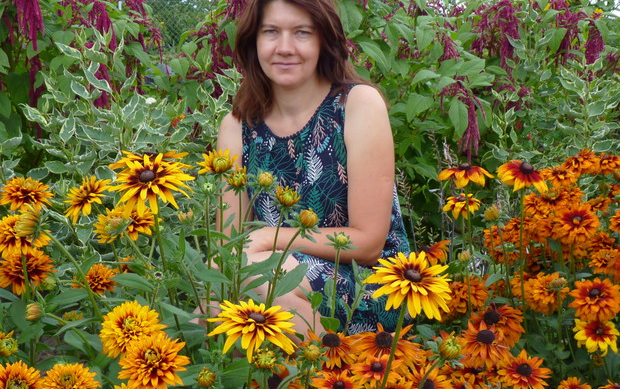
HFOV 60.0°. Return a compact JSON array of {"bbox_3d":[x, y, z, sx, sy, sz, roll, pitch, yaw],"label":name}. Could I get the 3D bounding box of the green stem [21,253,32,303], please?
[{"bbox_3d":[-0.423,0.125,0.800,0.008,0.073,0.008,-7,12,1],"label":"green stem"}]

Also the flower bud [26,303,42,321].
[{"bbox_3d":[-0.410,0.174,0.800,0.024,0.025,0.025,6,0,-12],"label":"flower bud"}]

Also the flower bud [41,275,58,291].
[{"bbox_3d":[-0.412,0.139,0.850,0.028,0.027,0.028,0,10,0],"label":"flower bud"}]

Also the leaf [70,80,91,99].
[{"bbox_3d":[-0.619,-0.282,1.450,0.066,0.032,0.018,41,-18,6],"label":"leaf"}]

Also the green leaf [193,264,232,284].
[{"bbox_3d":[-0.136,0.110,0.740,0.055,0.018,0.030,13,36,-16],"label":"green leaf"}]

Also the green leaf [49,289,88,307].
[{"bbox_3d":[-0.382,0.164,0.850,0.066,0.025,0.032,0,12,0],"label":"green leaf"}]

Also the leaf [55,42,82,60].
[{"bbox_3d":[-0.620,-0.367,1.380,0.080,0.035,0.020,30,12,-11],"label":"leaf"}]

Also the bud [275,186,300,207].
[{"bbox_3d":[-0.034,0.003,0.820,0.038,0.030,0.038,6,12,0],"label":"bud"}]

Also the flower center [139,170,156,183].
[{"bbox_3d":[-0.230,-0.025,0.760,0.023,0.015,0.023,0,30,0],"label":"flower center"}]

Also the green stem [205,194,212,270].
[{"bbox_3d":[-0.159,0.059,0.840,0.008,0.112,0.008,-2,10,0],"label":"green stem"}]

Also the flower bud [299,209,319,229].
[{"bbox_3d":[-0.001,0.031,0.700,0.024,0.025,0.024,14,15,-4],"label":"flower bud"}]

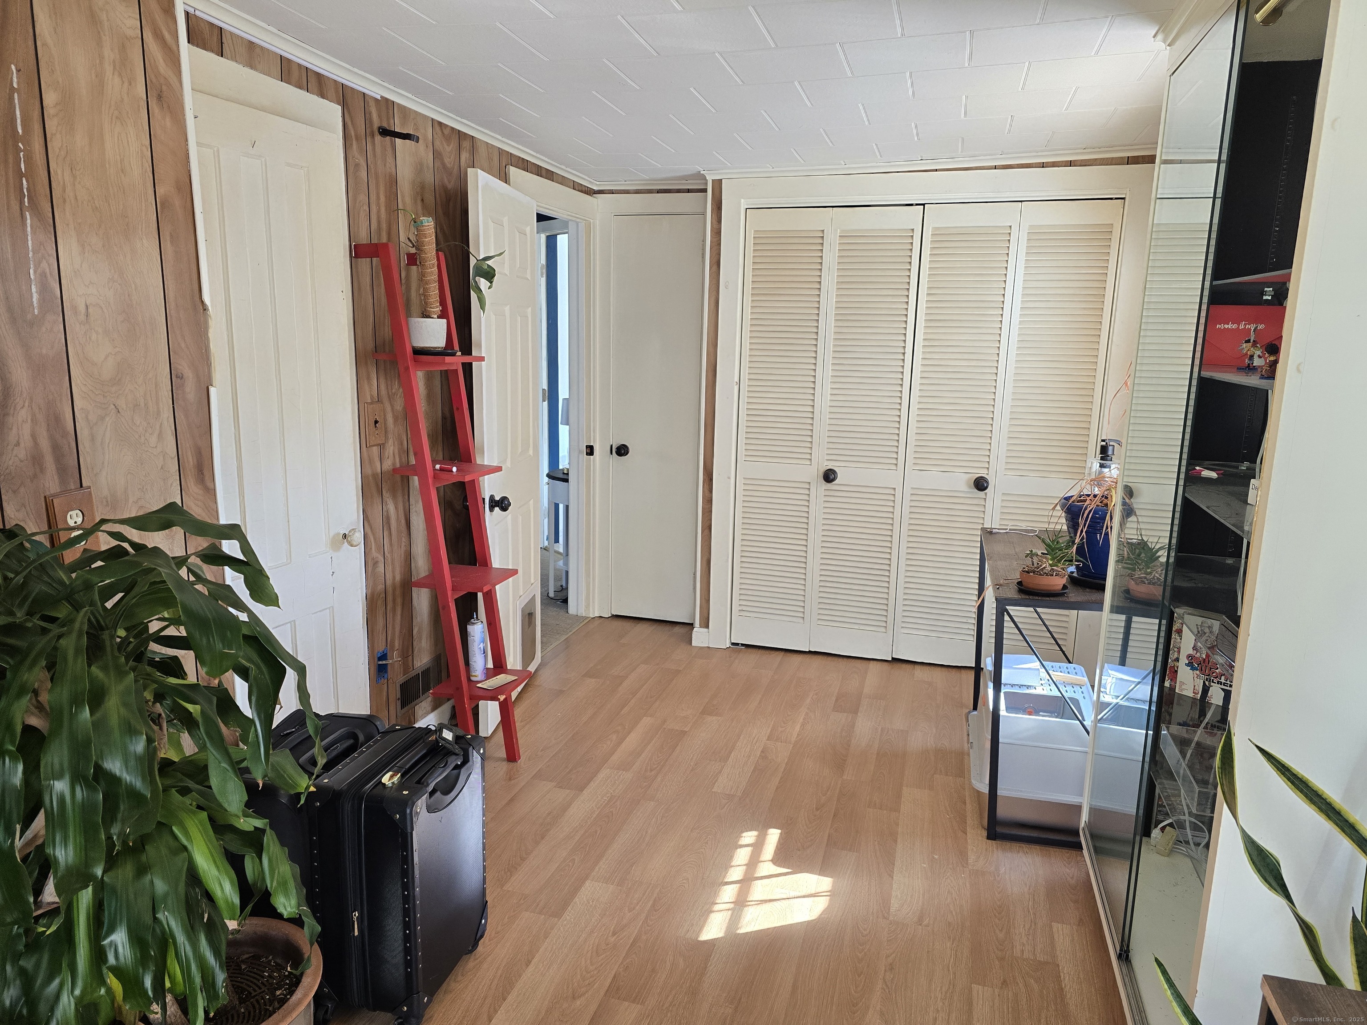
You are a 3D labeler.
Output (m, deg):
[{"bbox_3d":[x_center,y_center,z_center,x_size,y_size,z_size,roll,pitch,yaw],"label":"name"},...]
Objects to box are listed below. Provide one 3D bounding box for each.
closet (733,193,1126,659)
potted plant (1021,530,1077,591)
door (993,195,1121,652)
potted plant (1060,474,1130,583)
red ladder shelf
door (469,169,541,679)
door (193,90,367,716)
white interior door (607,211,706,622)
[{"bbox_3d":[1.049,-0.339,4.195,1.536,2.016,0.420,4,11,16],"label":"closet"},{"bbox_3d":[1.060,0.126,2.644,0.180,0.202,0.173,4,11,16],"label":"potted plant"},{"bbox_3d":[1.549,-0.268,3.866,0.382,2.010,0.040,4,11,16],"label":"door"},{"bbox_3d":[1.272,0.031,2.724,0.264,0.367,0.264,4,11,16],"label":"potted plant"},{"bbox_3d":[-0.734,0.032,2.914,0.439,1.704,0.294,4,11,16],"label":"red ladder shelf"},{"bbox_3d":[-0.668,-0.218,3.475,0.045,1.955,0.779,2,11,5],"label":"door"},{"bbox_3d":[-1.097,-0.044,2.473,0.045,1.973,0.642,4,11,16],"label":"door"},{"bbox_3d":[-0.140,-0.439,4.558,0.452,2.019,0.045,4,11,16],"label":"white interior door"}]

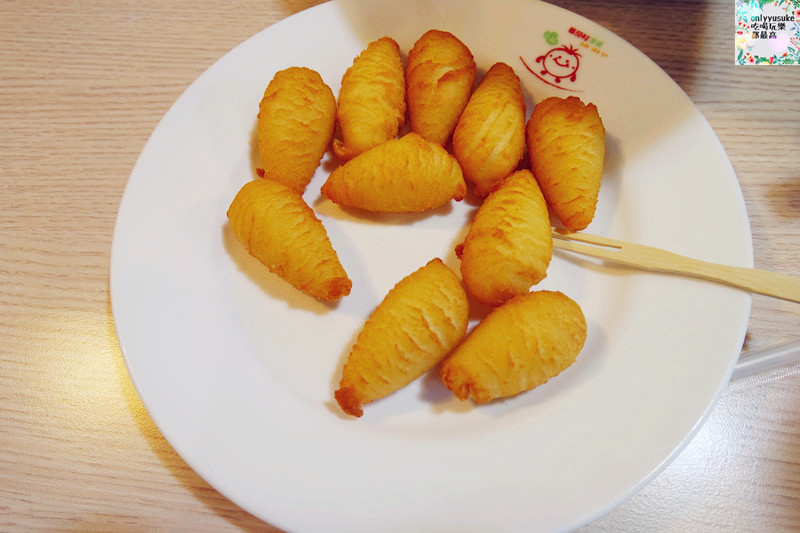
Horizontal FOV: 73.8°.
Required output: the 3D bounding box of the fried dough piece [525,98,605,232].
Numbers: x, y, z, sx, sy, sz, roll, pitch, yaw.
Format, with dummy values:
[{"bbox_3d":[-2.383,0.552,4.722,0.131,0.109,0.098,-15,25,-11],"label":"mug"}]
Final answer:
[{"bbox_3d":[0.070,-0.045,0.228,0.031,0.028,0.065,1,66,5],"label":"fried dough piece"}]

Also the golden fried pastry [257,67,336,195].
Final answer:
[{"bbox_3d":[-0.047,-0.063,0.245,0.034,0.031,0.066,-2,69,4],"label":"golden fried pastry"}]

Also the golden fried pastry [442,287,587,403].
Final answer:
[{"bbox_3d":[0.043,0.030,0.198,0.059,0.029,0.032,-26,67,-7],"label":"golden fried pastry"}]

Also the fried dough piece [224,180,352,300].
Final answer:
[{"bbox_3d":[-0.047,-0.011,0.224,0.032,0.029,0.069,-42,69,-13],"label":"fried dough piece"}]

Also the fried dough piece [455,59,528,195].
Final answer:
[{"bbox_3d":[0.040,-0.061,0.237,0.031,0.028,0.067,8,72,8],"label":"fried dough piece"}]

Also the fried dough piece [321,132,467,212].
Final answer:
[{"bbox_3d":[-0.003,-0.041,0.232,0.063,0.031,0.034,-3,66,3],"label":"fried dough piece"}]

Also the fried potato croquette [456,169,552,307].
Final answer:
[{"bbox_3d":[0.043,-0.013,0.216,0.034,0.030,0.063,16,68,11],"label":"fried potato croquette"}]

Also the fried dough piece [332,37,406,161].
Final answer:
[{"bbox_3d":[-0.013,-0.078,0.247,0.030,0.027,0.065,11,75,9],"label":"fried dough piece"}]

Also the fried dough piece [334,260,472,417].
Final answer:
[{"bbox_3d":[0.002,0.026,0.203,0.033,0.029,0.071,30,72,16],"label":"fried dough piece"}]

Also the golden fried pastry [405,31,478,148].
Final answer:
[{"bbox_3d":[0.018,-0.080,0.242,0.032,0.029,0.061,0,78,5],"label":"golden fried pastry"}]

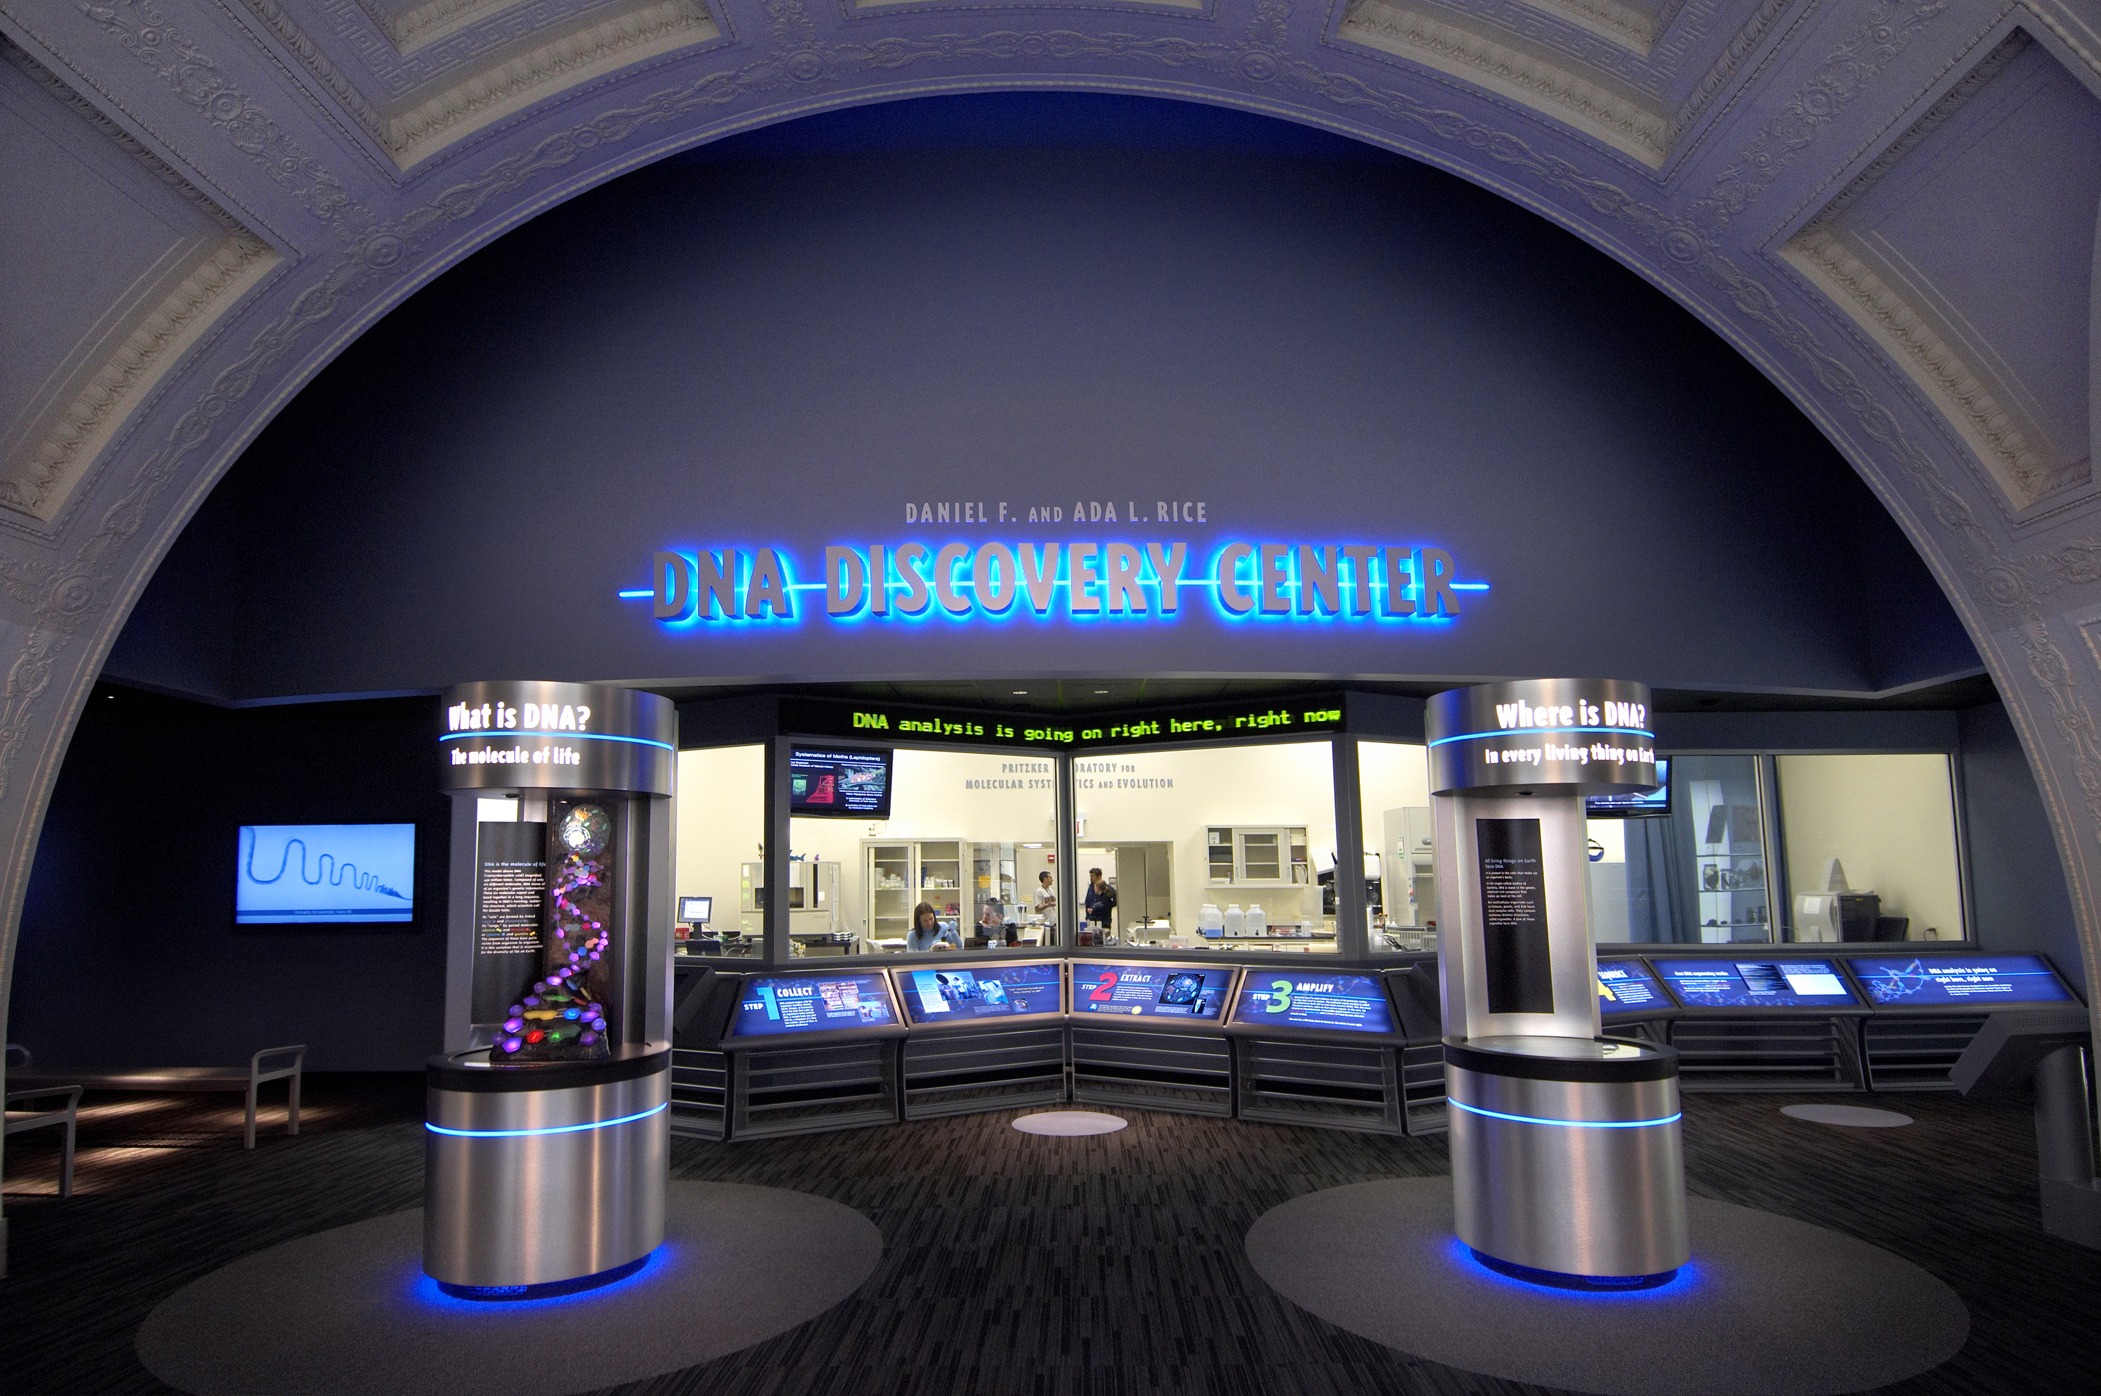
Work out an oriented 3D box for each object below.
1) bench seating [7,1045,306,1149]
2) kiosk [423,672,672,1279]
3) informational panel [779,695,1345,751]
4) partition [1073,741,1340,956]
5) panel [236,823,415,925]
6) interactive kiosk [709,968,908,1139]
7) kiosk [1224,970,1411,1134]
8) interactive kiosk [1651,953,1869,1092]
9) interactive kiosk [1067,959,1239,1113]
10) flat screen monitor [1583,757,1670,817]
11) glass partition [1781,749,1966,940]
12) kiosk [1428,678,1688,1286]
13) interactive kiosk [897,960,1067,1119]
[{"bbox_3d":[-5.873,2.573,6.810,1.800,0.580,0.450,-1,-9,0],"label":"bench seating"},{"bbox_3d":[-2.222,1.239,4.704,0.950,2.480,0.950,-1,-6,0],"label":"kiosk"},{"bbox_3d":[0.093,0.201,8.050,4.100,0.290,1.100,-1,-9,1],"label":"informational panel"},{"bbox_3d":[1.134,1.170,8.071,2.081,1.547,0.050,-4,-7,26],"label":"partition"},{"bbox_3d":[-5.946,1.454,8.649,1.500,0.860,0.100,-1,-9,0],"label":"panel"},{"bbox_3d":[-1.631,2.367,7.036,1.200,0.950,0.520,4,-10,-26],"label":"interactive kiosk"},{"bbox_3d":[1.836,2.329,7.025,1.170,0.950,0.520,-6,-10,28],"label":"kiosk"},{"bbox_3d":[5.437,2.471,8.087,1.360,1.000,0.500,-1,-7,2],"label":"interactive kiosk"},{"bbox_3d":[0.717,2.461,7.758,1.290,1.000,0.500,-4,-7,27],"label":"interactive kiosk"},{"bbox_3d":[4.685,0.743,8.650,0.820,0.500,0.100,-1,-9,0],"label":"flat screen monitor"},{"bbox_3d":[6.757,1.233,8.639,1.419,1.530,0.050,-1,-7,1],"label":"glass partition"},{"bbox_3d":[2.228,1.189,4.674,0.950,2.480,0.950,-1,-6,0],"label":"kiosk"},{"bbox_3d":[-0.451,2.477,7.783,1.290,1.000,0.500,3,-7,-27],"label":"interactive kiosk"}]

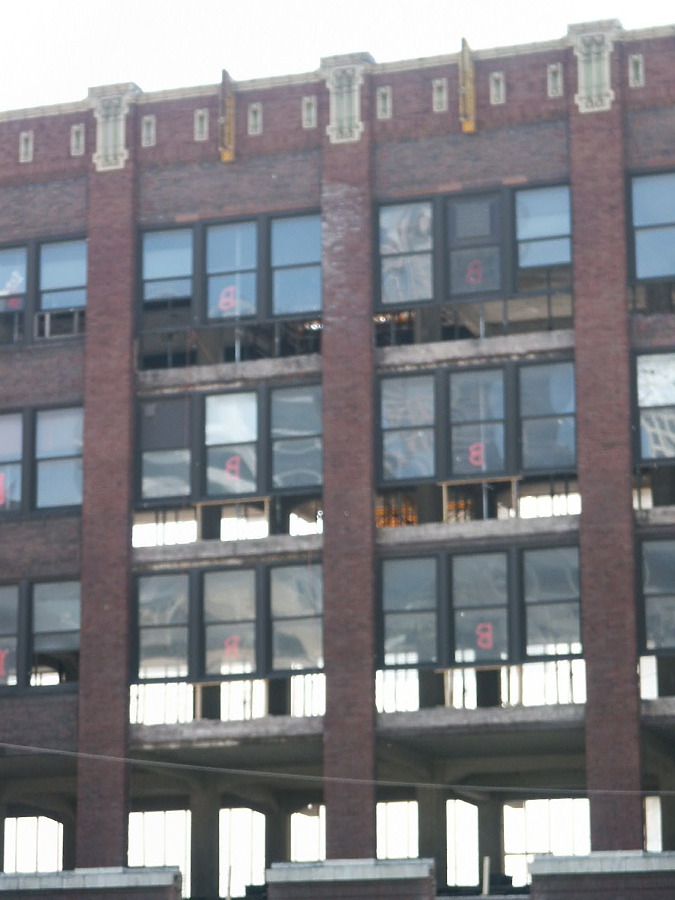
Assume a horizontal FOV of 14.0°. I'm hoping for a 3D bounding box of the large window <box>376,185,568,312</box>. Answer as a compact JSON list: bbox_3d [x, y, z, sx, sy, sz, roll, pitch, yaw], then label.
[{"bbox_3d":[2.835,-4.264,57.873,4.290,2.370,0.200,-5,-14,18],"label":"large window"}]

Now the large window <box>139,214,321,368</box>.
[{"bbox_3d":[-2.319,-3.435,59.460,4.270,3.110,0.200,-5,-14,18],"label":"large window"}]

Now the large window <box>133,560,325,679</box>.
[{"bbox_3d":[-2.273,3.629,57.757,4.280,2.330,0.200,-5,-14,18],"label":"large window"}]

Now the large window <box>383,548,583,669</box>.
[{"bbox_3d":[2.888,3.202,56.072,4.290,2.320,0.200,-5,-14,18],"label":"large window"}]

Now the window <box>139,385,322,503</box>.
[{"bbox_3d":[-2.294,-0.124,58.661,4.280,2.370,0.200,-5,-14,18],"label":"window"}]

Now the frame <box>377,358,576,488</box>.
[{"bbox_3d":[2.855,-0.556,56.981,4.290,2.400,0.200,-5,-14,18],"label":"frame"}]

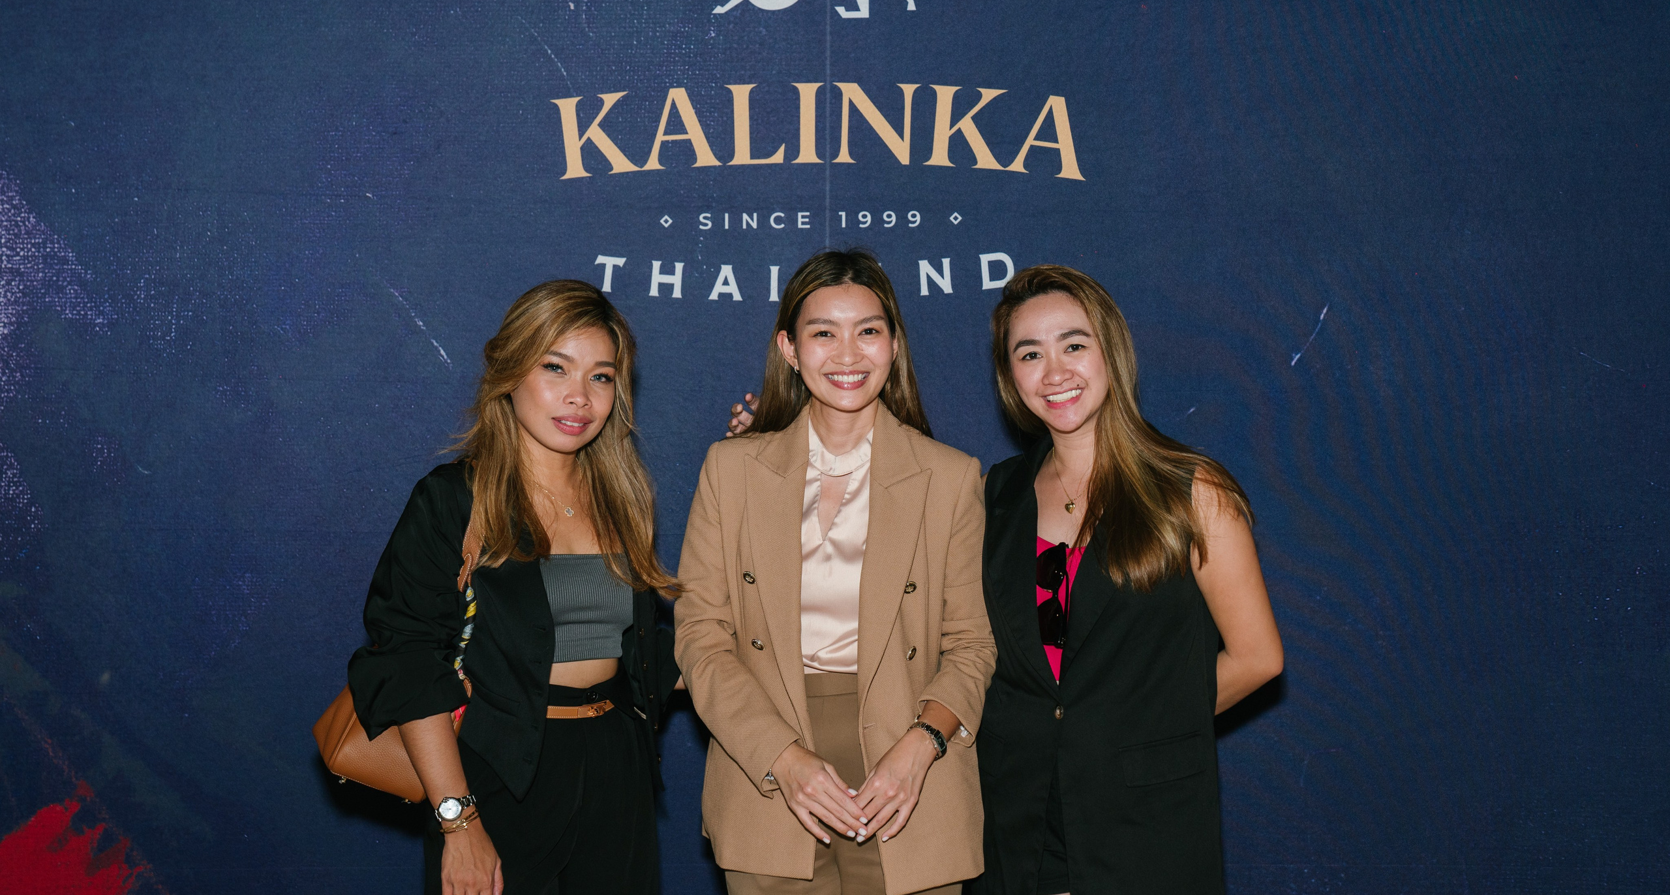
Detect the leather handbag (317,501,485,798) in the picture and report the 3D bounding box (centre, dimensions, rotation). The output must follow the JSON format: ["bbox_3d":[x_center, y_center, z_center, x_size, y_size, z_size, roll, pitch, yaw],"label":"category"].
[{"bbox_3d":[-0.567,0.231,3.660,0.160,0.430,0.270,16,-3,-16],"label":"leather handbag"}]

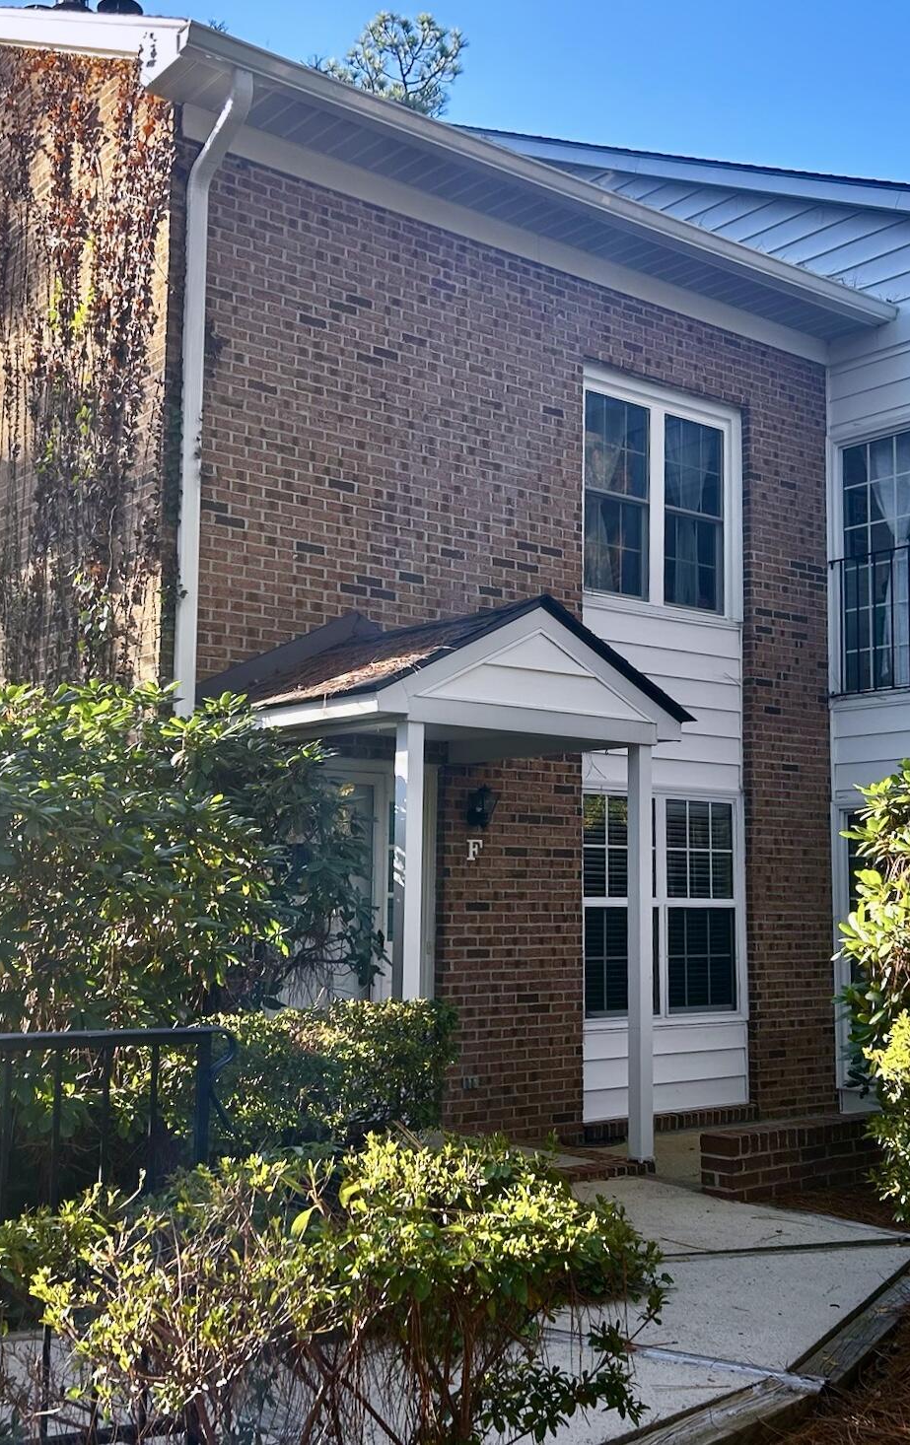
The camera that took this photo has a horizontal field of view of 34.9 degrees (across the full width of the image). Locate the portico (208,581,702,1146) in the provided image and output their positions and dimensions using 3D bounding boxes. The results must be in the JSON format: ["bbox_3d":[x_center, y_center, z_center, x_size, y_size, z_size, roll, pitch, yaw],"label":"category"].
[{"bbox_3d":[-0.048,0.821,7.562,2.050,2.770,1.620,5,-8,-38],"label":"portico"}]

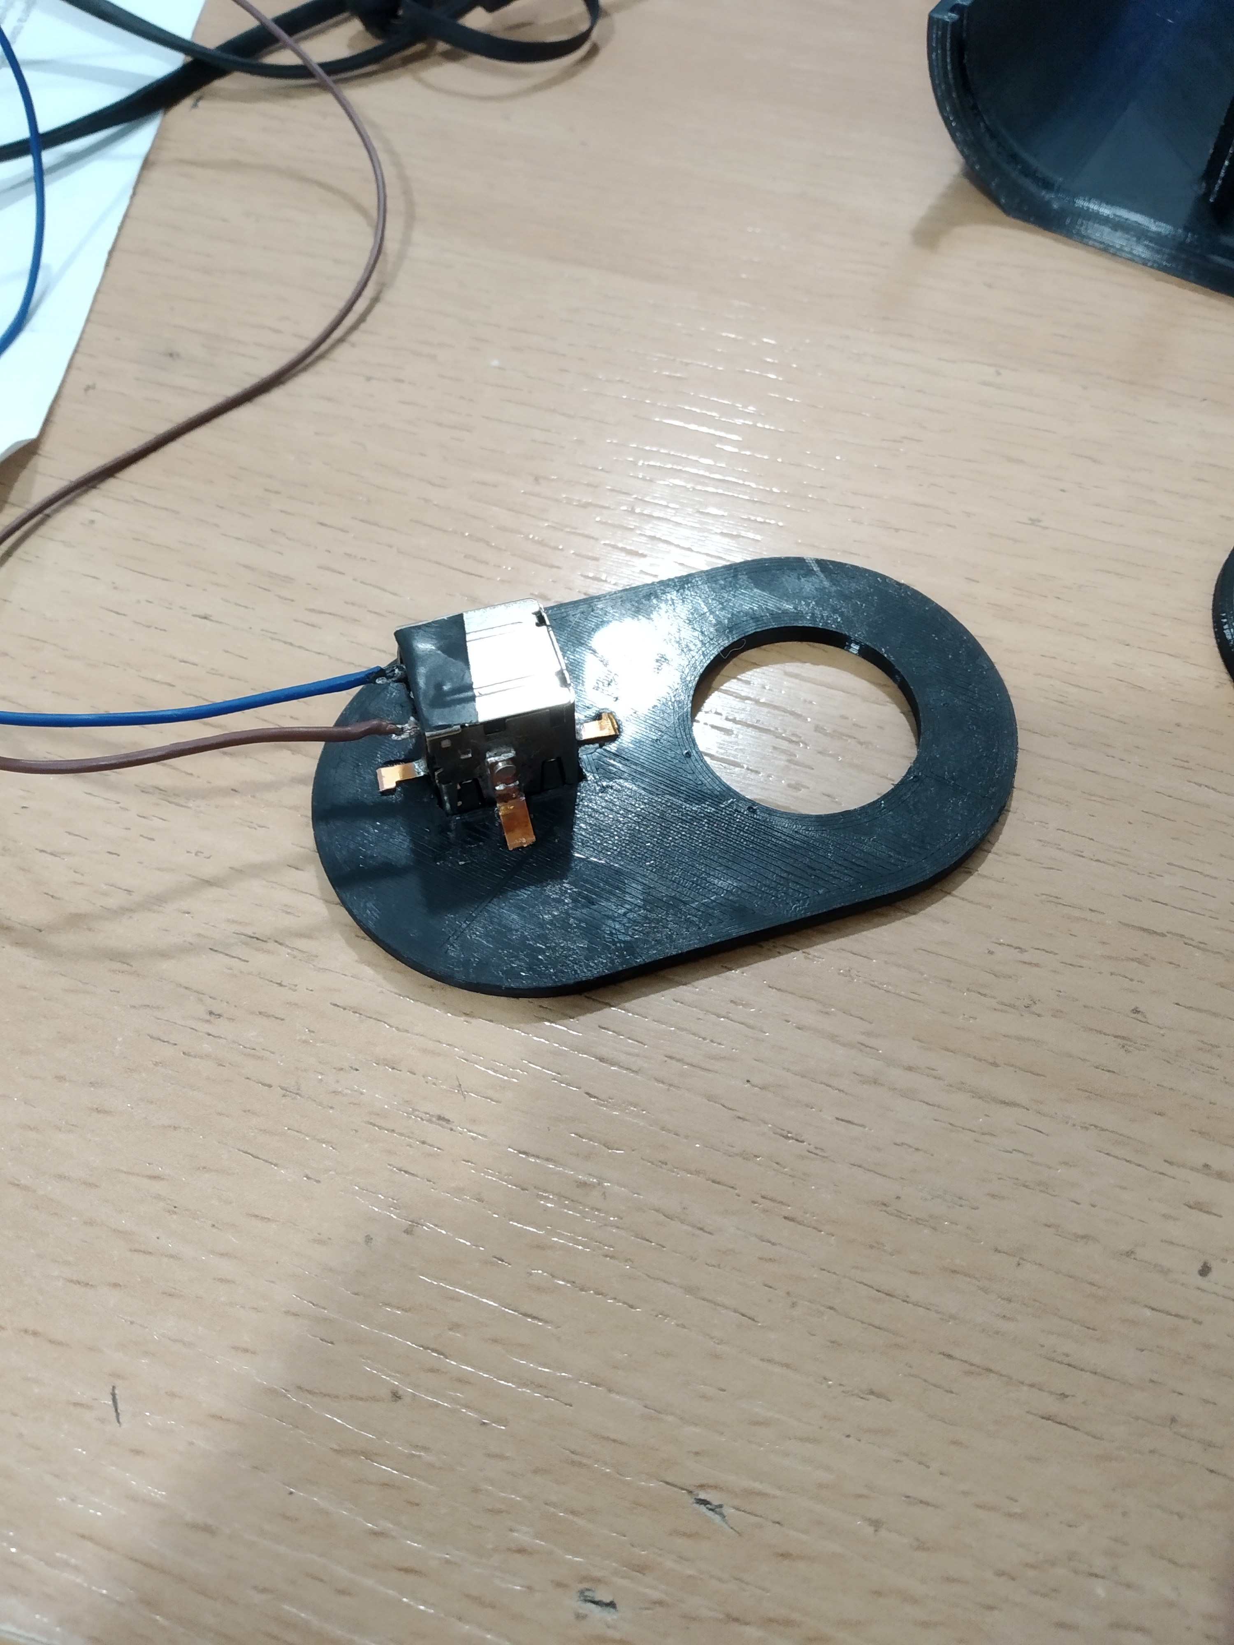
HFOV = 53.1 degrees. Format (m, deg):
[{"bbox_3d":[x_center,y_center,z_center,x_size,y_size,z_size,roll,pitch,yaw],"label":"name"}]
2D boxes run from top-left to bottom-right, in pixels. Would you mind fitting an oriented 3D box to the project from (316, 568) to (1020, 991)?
[{"bbox_3d":[0.006,-0.007,0.135,0.078,0.003,0.046,-16,61,-10],"label":"project"}]

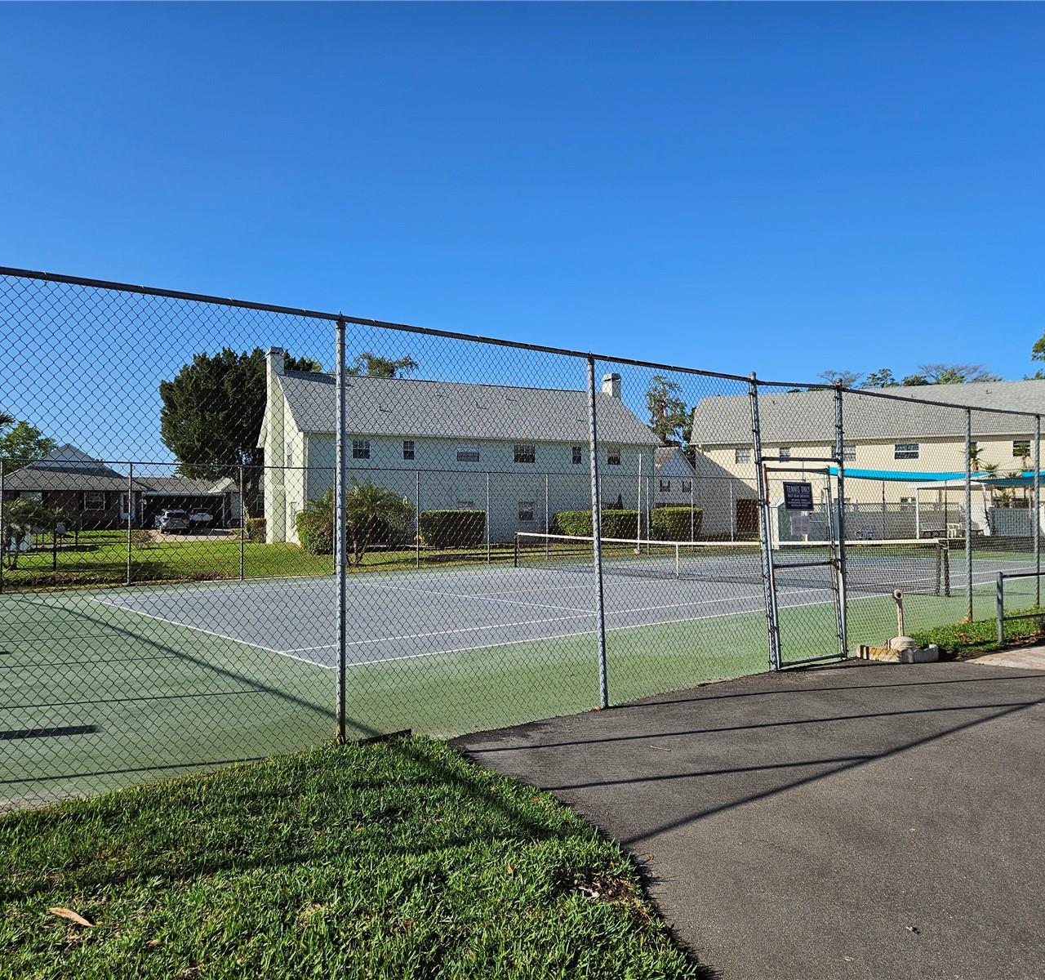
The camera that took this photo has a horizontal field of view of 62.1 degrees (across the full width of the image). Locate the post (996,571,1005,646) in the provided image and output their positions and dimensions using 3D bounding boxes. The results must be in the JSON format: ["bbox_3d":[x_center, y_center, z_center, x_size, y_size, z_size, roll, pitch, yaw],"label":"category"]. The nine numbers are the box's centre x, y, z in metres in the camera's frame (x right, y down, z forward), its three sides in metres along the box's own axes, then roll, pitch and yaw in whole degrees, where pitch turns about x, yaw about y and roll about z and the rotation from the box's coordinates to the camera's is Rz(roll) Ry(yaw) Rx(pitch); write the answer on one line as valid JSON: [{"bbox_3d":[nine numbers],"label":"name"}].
[{"bbox_3d":[5.784,1.438,10.500,0.065,0.880,0.065,1,-2,-39],"label":"post"}]

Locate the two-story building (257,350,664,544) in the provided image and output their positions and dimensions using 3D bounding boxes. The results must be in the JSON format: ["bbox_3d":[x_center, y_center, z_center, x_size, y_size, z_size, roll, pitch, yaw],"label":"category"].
[{"bbox_3d":[-3.344,-2.127,49.896,21.900,9.820,9.200,0,-2,-30],"label":"two-story building"}]

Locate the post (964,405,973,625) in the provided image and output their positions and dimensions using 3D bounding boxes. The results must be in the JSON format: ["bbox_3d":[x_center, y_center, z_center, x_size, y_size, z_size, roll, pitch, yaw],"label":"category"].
[{"bbox_3d":[6.463,0.369,12.550,0.065,3.050,0.065,1,-2,-39],"label":"post"}]

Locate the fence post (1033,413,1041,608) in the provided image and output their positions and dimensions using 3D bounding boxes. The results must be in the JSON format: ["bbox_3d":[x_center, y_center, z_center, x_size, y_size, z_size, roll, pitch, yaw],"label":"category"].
[{"bbox_3d":[8.362,0.335,14.090,0.070,3.081,0.070,2,-2,-39],"label":"fence post"}]

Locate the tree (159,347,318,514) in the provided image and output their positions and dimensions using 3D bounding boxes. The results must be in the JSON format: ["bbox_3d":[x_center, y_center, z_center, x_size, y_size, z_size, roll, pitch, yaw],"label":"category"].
[{"bbox_3d":[-17.950,-3.000,55.000,10.100,12.000,9.800,1,-2,-39],"label":"tree"}]

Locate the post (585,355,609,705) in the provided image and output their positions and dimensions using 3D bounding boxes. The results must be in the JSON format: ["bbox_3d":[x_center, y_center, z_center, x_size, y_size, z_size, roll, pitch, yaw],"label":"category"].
[{"bbox_3d":[0.651,0.367,7.530,0.065,3.050,0.065,1,-2,-39],"label":"post"}]

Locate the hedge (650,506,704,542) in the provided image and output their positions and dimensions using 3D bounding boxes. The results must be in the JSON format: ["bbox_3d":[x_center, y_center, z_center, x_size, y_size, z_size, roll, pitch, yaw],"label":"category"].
[{"bbox_3d":[8.850,1.830,48.900,3.000,1.950,1.700,1,-2,-39],"label":"hedge"}]

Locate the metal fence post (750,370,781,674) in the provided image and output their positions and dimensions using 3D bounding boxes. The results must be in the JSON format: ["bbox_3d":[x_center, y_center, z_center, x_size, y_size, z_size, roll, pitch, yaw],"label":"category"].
[{"bbox_3d":[2.526,0.341,9.085,0.080,3.102,0.080,-3,-2,-39],"label":"metal fence post"}]

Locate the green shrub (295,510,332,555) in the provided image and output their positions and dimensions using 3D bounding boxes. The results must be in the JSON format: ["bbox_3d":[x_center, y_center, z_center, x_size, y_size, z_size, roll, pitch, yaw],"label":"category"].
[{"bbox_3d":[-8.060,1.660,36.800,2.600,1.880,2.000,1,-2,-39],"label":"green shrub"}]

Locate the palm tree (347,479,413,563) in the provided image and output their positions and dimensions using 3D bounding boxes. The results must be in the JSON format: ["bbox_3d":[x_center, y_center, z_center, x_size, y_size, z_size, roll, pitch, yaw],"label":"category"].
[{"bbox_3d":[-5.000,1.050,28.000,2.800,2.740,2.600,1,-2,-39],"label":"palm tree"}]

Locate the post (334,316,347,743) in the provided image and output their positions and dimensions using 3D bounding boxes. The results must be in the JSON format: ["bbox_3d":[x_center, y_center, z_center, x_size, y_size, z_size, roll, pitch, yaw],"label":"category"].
[{"bbox_3d":[-1.306,0.276,6.240,0.066,3.072,0.066,1,-2,-39],"label":"post"}]

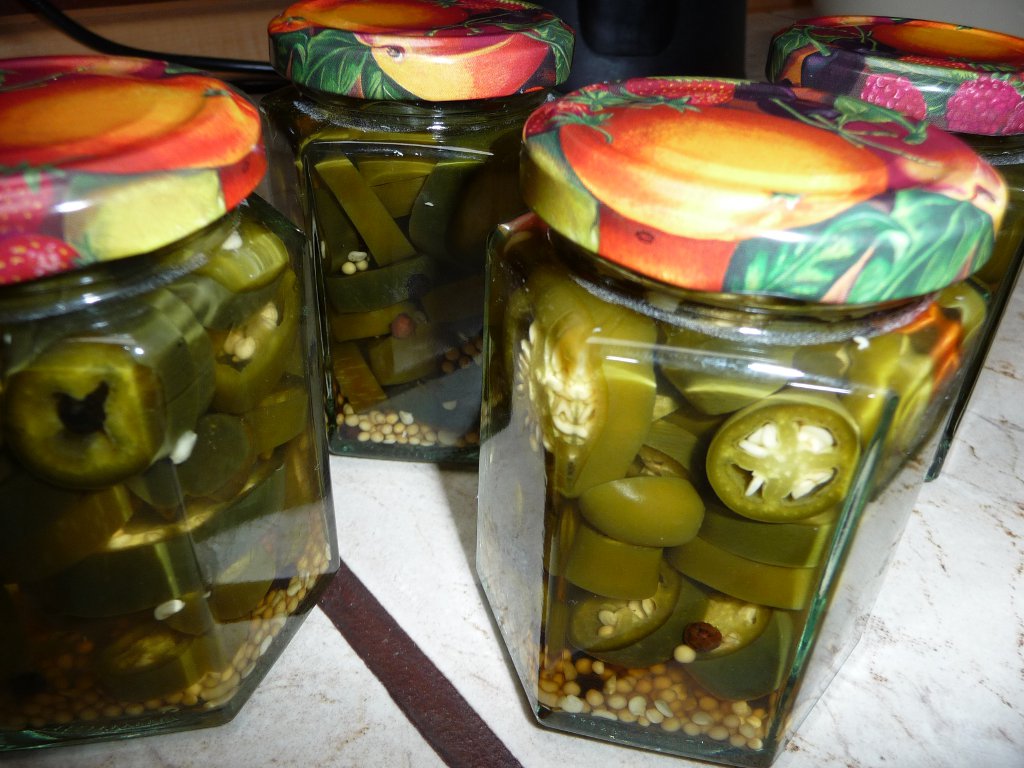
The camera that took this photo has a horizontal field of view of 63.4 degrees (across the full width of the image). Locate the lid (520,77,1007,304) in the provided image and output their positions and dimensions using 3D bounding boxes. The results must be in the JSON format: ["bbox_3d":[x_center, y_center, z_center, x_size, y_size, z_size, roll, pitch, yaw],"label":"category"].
[{"bbox_3d":[0.033,-0.030,0.114,0.063,0.010,0.063,2,33,-1],"label":"lid"}]

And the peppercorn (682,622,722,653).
[{"bbox_3d":[0.029,0.038,0.125,0.006,0.005,0.006,9,34,9],"label":"peppercorn"}]

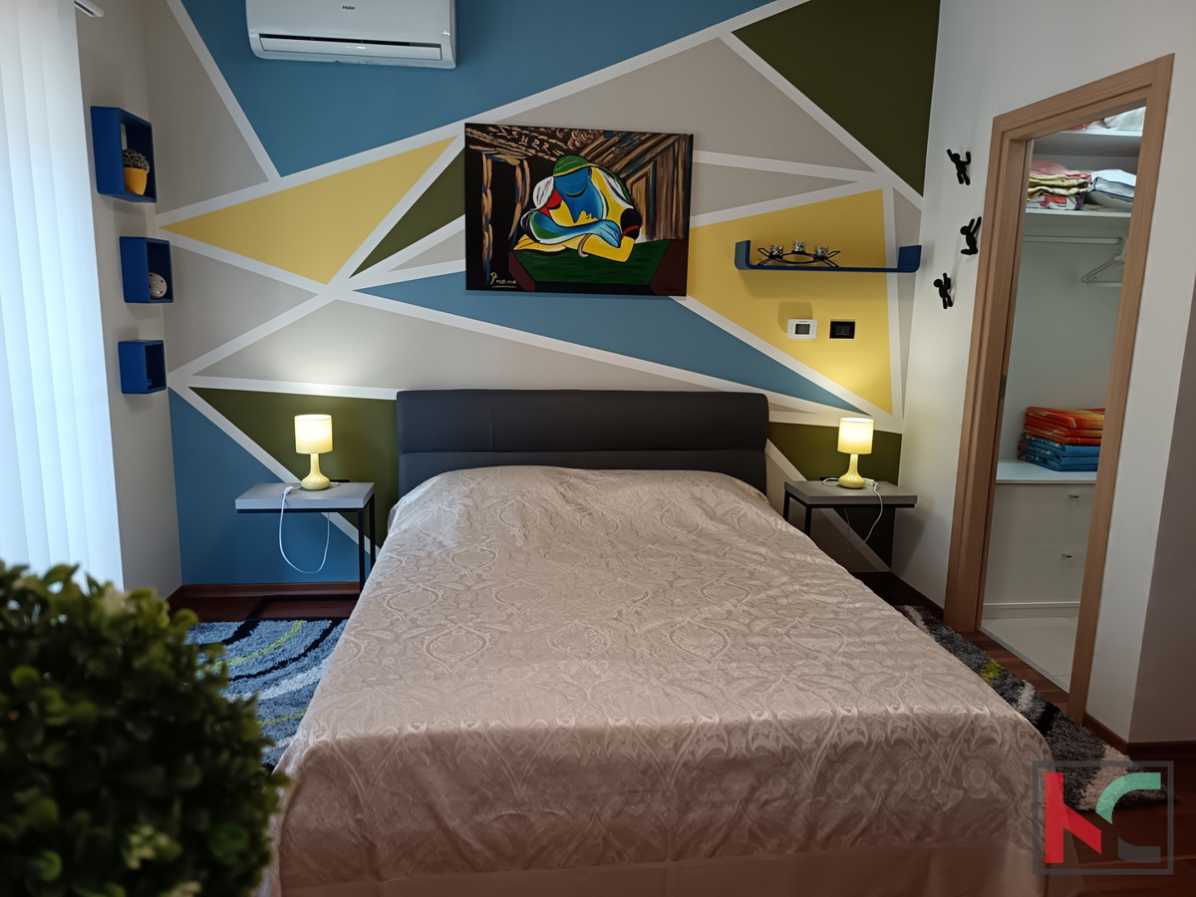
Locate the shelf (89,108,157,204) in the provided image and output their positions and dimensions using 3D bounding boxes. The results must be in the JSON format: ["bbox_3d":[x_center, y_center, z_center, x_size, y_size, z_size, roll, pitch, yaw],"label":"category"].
[{"bbox_3d":[-1.774,-1.095,3.122,0.095,0.297,0.285,0,10,-7],"label":"shelf"}]

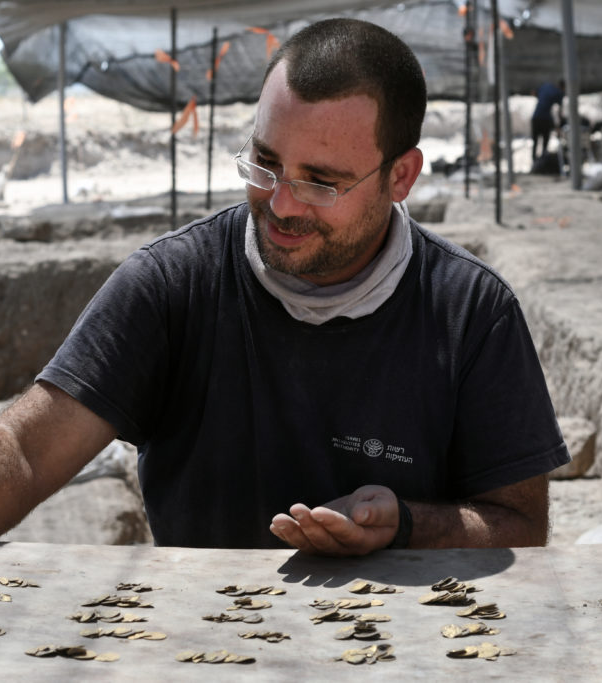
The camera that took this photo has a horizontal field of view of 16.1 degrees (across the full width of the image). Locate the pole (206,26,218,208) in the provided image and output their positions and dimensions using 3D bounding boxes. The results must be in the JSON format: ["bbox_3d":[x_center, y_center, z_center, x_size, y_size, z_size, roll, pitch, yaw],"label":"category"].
[{"bbox_3d":[-0.613,-1.526,14.600,0.035,1.260,0.035,2,7,0],"label":"pole"}]

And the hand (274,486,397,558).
[{"bbox_3d":[0.032,0.172,2.050,0.135,0.068,0.095,-4,8,-30],"label":"hand"}]

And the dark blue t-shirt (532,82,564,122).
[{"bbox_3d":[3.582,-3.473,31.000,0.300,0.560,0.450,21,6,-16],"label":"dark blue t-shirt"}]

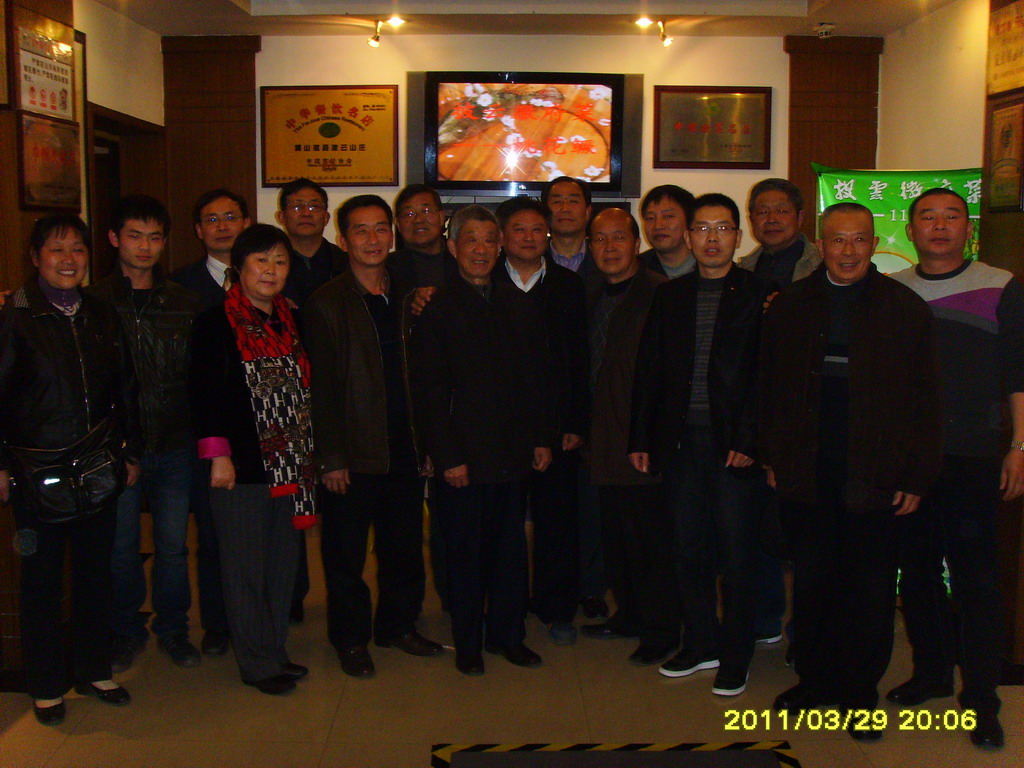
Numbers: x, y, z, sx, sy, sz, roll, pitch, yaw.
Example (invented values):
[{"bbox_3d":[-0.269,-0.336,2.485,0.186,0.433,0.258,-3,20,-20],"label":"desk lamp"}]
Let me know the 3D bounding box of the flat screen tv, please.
[{"bbox_3d":[0.071,-1.299,6.019,1.055,0.635,0.100,0,8,-1],"label":"flat screen tv"}]

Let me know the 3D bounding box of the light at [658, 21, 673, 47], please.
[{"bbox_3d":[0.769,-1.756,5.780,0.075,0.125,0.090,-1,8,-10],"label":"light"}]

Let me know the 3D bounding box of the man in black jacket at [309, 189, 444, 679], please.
[{"bbox_3d":[-0.498,0.172,4.087,0.520,1.664,0.340,-4,9,-26],"label":"man in black jacket"}]

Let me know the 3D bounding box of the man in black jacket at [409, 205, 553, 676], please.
[{"bbox_3d":[-0.107,0.201,4.051,0.510,1.632,0.330,0,8,-4],"label":"man in black jacket"}]

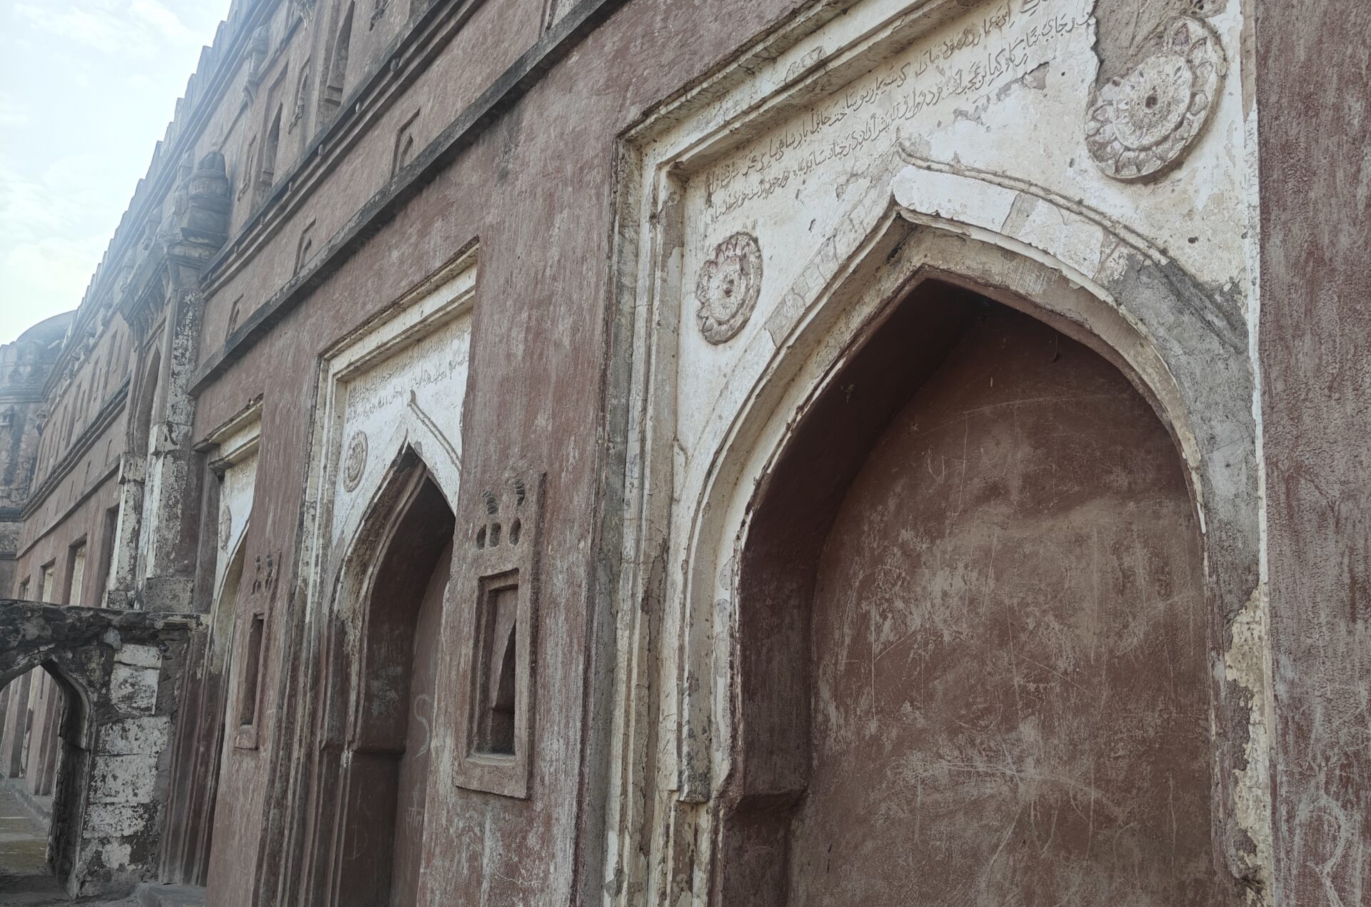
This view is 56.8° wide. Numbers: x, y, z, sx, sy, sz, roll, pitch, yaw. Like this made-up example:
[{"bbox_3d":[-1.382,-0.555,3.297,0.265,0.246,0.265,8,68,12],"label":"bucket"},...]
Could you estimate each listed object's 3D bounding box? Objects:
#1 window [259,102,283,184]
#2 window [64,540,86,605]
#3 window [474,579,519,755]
[{"bbox_3d":[-2.849,-2.137,8.915,0.150,0.620,0.440,10,-13,-31],"label":"window"},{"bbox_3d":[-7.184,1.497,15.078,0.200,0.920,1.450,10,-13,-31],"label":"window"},{"bbox_3d":[-0.585,0.733,4.302,0.120,0.580,0.350,10,-13,-31],"label":"window"}]

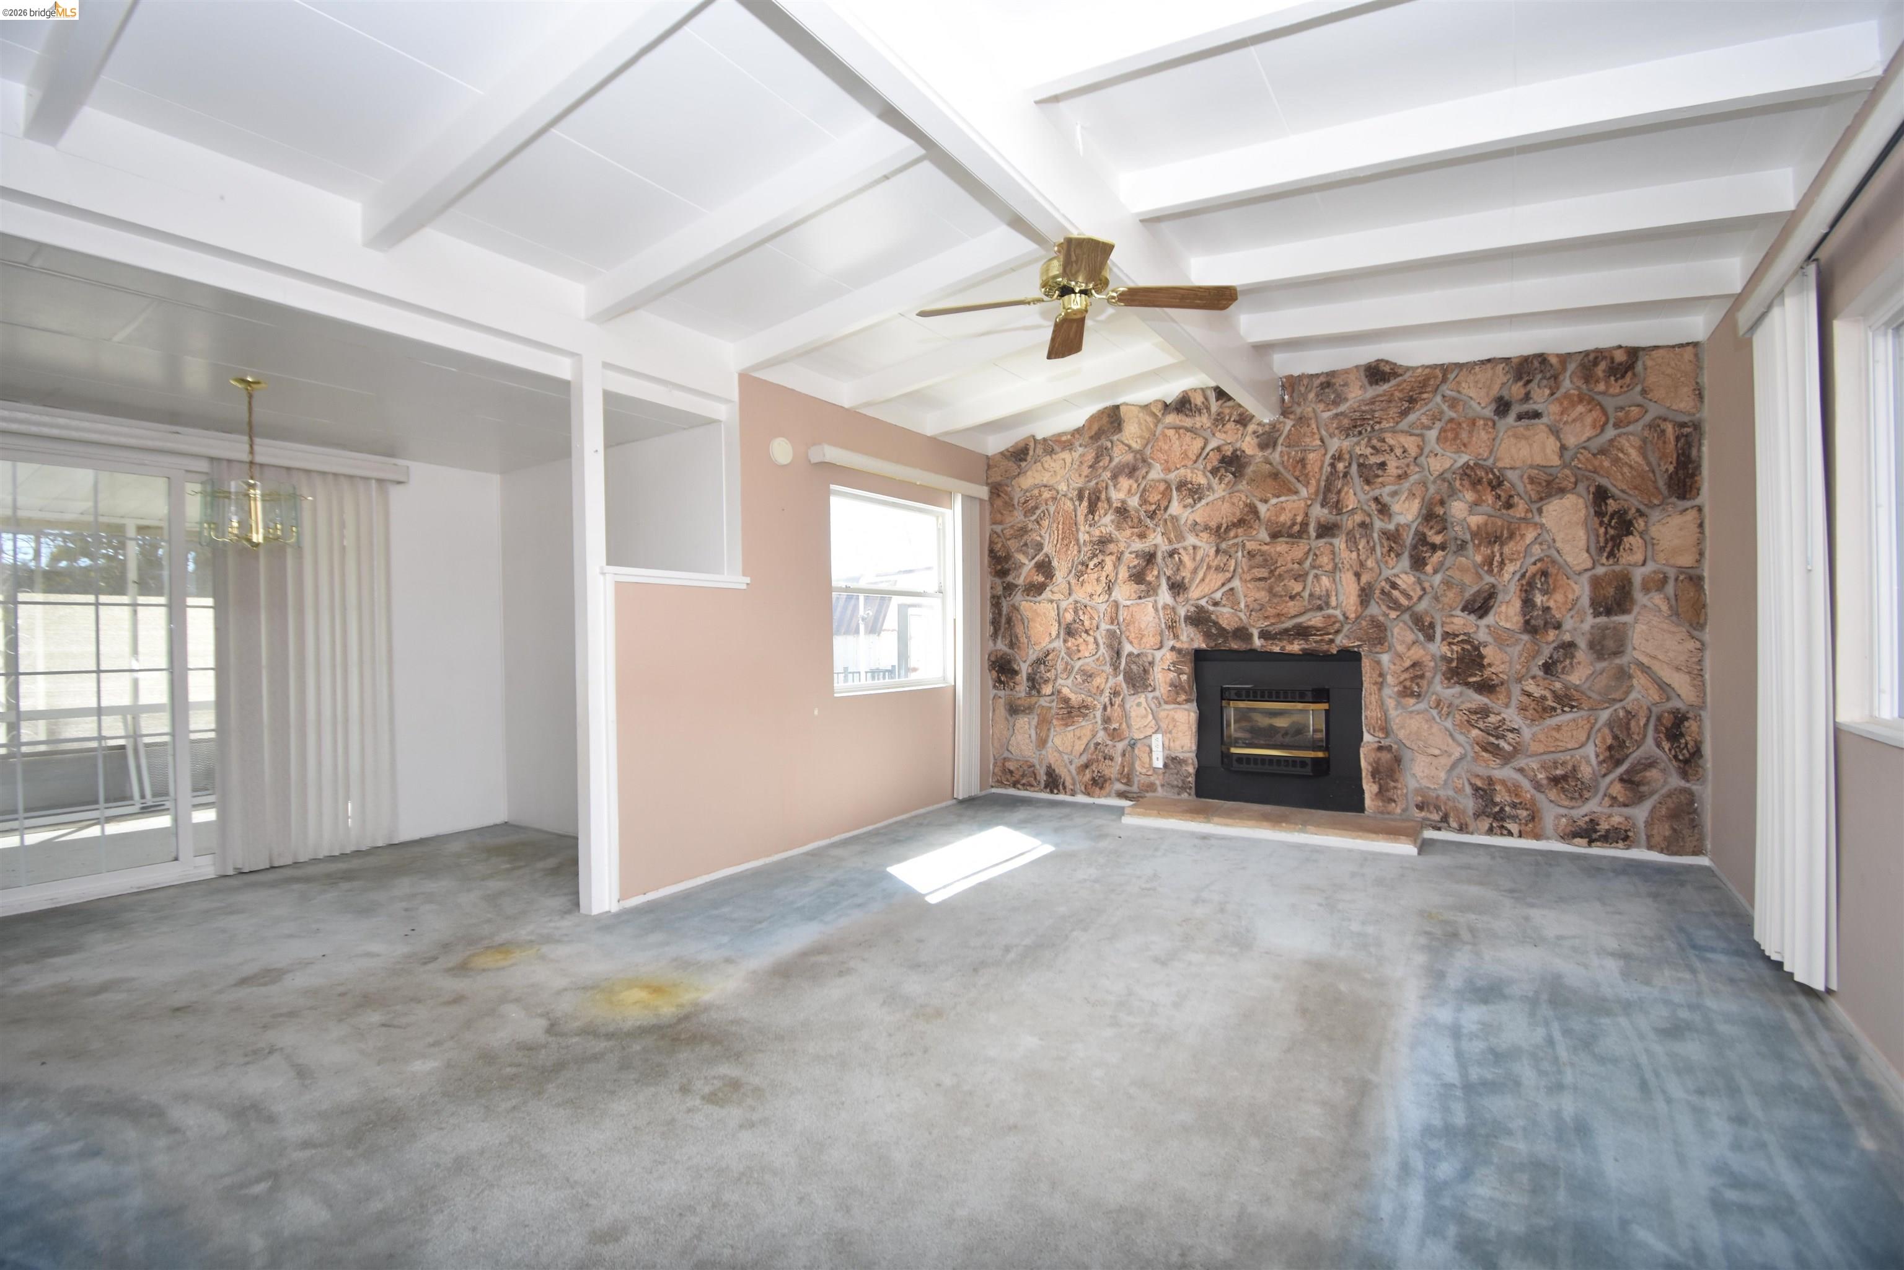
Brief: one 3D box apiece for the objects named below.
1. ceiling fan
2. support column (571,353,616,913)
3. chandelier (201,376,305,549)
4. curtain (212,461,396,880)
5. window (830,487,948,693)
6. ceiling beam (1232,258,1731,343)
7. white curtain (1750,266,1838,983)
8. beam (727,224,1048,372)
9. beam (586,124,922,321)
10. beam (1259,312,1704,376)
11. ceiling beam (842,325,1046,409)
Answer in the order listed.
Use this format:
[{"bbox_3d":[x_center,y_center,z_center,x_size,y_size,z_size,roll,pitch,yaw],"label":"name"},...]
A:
[{"bbox_3d":[0.444,-1.245,2.833,1.090,0.235,1.050,-1,0,5],"label":"ceiling fan"},{"bbox_3d":[-1.560,-0.011,3.455,0.105,2.417,0.095,-1,0,35],"label":"support column"},{"bbox_3d":[-2.928,-0.705,3.312,0.340,0.690,0.340,-1,0,35],"label":"chandelier"},{"bbox_3d":[-3.468,0.158,4.293,0.090,2.070,0.760,-1,0,35],"label":"curtain"},{"bbox_3d":[-0.374,-0.259,5.180,0.090,1.220,1.200,-1,0,35],"label":"window"},{"bbox_3d":[2.406,-1.559,3.783,1.957,0.145,0.080,8,5,35],"label":"ceiling beam"},{"bbox_3d":[2.663,-0.009,2.527,0.100,2.120,0.470,-1,0,35],"label":"white curtain"},{"bbox_3d":[-0.328,-1.513,3.602,1.875,0.145,0.080,-6,-3,35],"label":"beam"},{"bbox_3d":[-0.794,-1.506,2.942,1.875,0.145,0.080,-6,-3,35],"label":"beam"},{"bbox_3d":[2.821,-1.560,4.372,1.957,0.135,0.080,8,5,35],"label":"beam"},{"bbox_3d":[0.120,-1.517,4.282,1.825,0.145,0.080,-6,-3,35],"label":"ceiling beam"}]

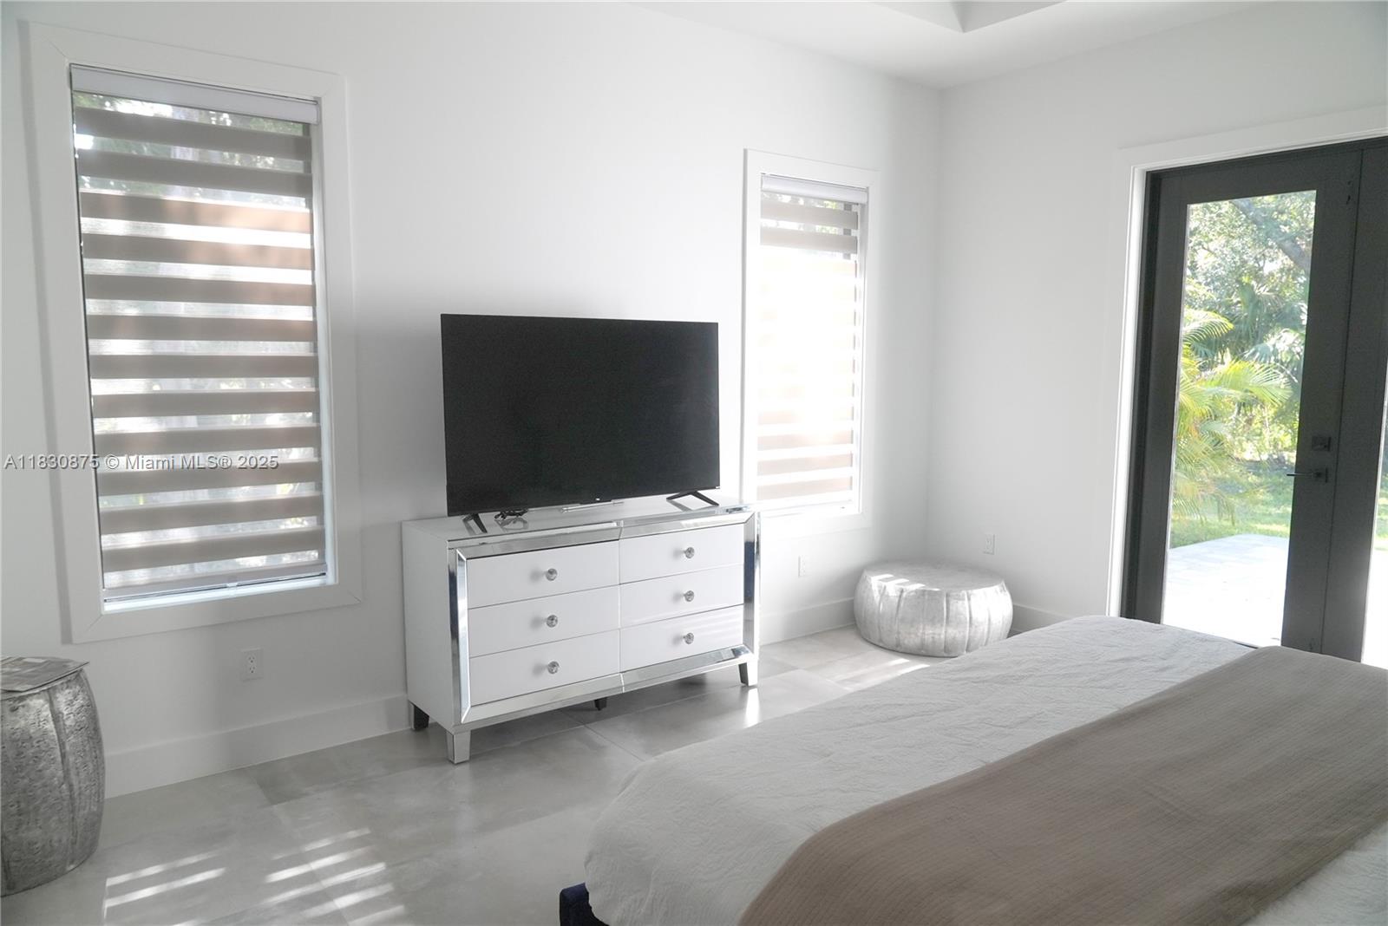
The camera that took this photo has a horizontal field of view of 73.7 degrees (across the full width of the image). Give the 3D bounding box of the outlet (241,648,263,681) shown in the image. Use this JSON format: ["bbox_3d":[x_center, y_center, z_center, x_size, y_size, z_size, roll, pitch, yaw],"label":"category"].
[{"bbox_3d":[-1.607,0.736,3.372,0.070,0.118,0.008,-4,8,-36],"label":"outlet"}]

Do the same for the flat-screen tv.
[{"bbox_3d":[-0.423,-0.212,3.870,1.320,0.770,0.085,-4,8,-36],"label":"flat-screen tv"}]

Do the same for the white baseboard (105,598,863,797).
[{"bbox_3d":[-0.453,0.949,4.271,4.114,0.144,0.016,-4,8,-36],"label":"white baseboard"}]

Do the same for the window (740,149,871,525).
[{"bbox_3d":[0.619,-0.600,4.935,0.755,1.732,0.070,-4,8,-36],"label":"window"}]

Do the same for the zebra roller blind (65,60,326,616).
[{"bbox_3d":[-1.686,-0.403,3.247,0.749,1.757,0.100,-4,8,-36],"label":"zebra roller blind"}]

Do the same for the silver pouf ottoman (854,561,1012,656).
[{"bbox_3d":[1.293,0.778,5.023,0.832,0.342,0.832,0,6,0],"label":"silver pouf ottoman"}]

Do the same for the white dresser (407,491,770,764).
[{"bbox_3d":[-0.421,0.633,3.967,1.474,0.839,0.444,-4,8,-36],"label":"white dresser"}]

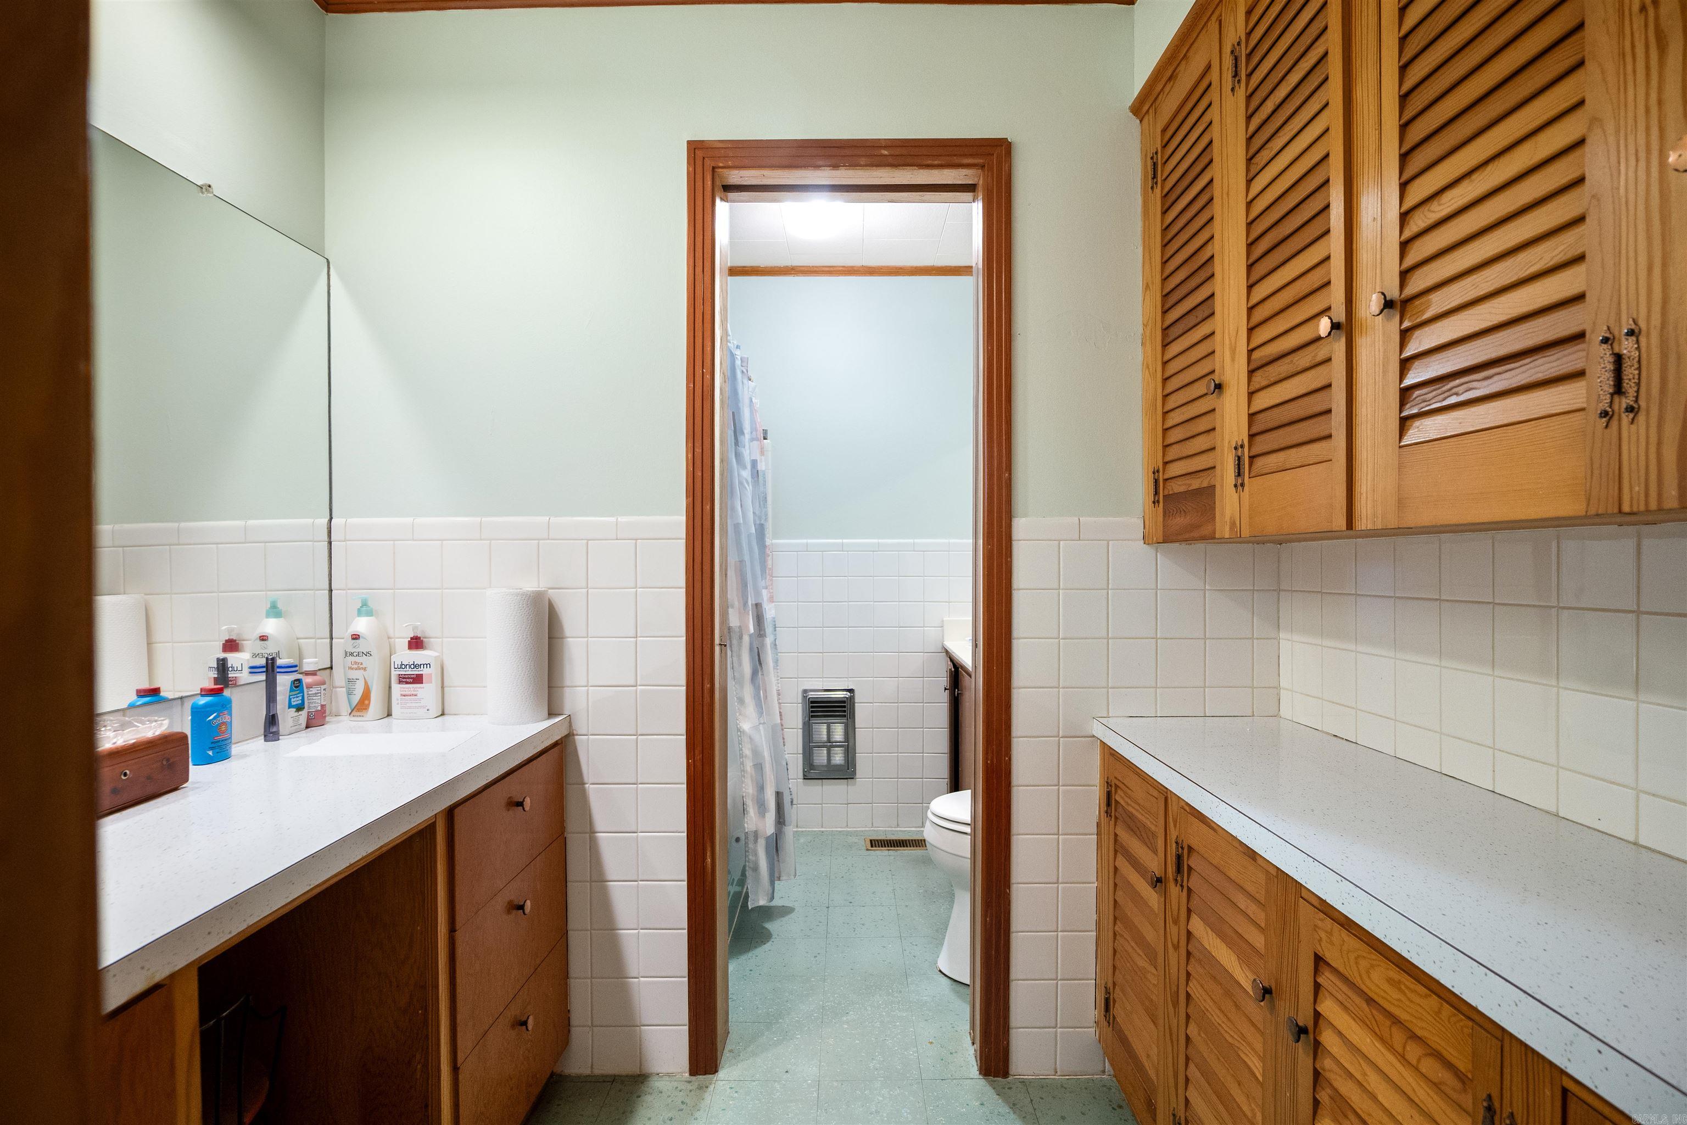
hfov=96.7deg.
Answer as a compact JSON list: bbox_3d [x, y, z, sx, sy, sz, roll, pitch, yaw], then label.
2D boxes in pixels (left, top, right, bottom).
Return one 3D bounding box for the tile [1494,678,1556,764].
[{"bbox_3d":[0.993,0.229,1.087,0.010,0.107,0.104,0,0,0],"label":"tile"}]

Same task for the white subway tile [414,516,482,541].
[{"bbox_3d":[-0.888,-0.076,1.685,0.149,0.053,0.010,0,0,0],"label":"white subway tile"}]

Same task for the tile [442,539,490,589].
[{"bbox_3d":[-0.853,0.006,1.705,0.109,0.109,0.009,0,0,0],"label":"tile"}]

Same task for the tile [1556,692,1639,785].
[{"bbox_3d":[0.984,0.226,0.976,0.009,0.108,0.104,0,0,0],"label":"tile"}]

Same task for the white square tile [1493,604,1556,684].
[{"bbox_3d":[0.983,0.116,1.076,0.010,0.109,0.100,0,0,0],"label":"white square tile"}]

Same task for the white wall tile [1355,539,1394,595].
[{"bbox_3d":[0.983,0.008,1.379,0.010,0.110,0.098,0,0,0],"label":"white wall tile"}]

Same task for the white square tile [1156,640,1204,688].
[{"bbox_3d":[0.765,0.229,1.702,0.109,0.109,0.009,0,0,0],"label":"white square tile"}]

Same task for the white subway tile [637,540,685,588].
[{"bbox_3d":[-0.411,0.005,1.702,0.107,0.107,0.010,0,0,0],"label":"white subway tile"}]

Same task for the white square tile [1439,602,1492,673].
[{"bbox_3d":[0.996,0.118,1.193,0.009,0.109,0.102,0,0,0],"label":"white square tile"}]

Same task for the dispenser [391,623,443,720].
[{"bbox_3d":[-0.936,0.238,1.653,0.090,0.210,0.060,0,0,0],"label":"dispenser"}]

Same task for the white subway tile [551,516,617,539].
[{"bbox_3d":[-0.589,-0.077,1.702,0.151,0.050,0.010,0,0,0],"label":"white subway tile"}]

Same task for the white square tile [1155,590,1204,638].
[{"bbox_3d":[0.763,0.117,1.692,0.108,0.108,0.009,0,0,0],"label":"white square tile"}]

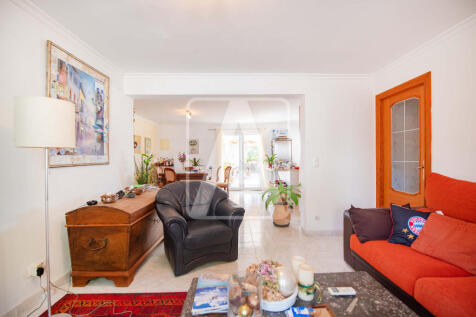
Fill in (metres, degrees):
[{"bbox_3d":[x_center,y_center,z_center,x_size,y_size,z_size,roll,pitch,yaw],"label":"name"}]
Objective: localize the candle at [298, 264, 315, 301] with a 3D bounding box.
[{"bbox_3d":[0.383,0.683,1.100,0.082,0.165,0.082,0,0,1],"label":"candle"}]

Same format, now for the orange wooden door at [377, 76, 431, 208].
[{"bbox_3d":[2.085,0.138,2.545,0.090,2.120,0.850,0,0,1],"label":"orange wooden door"}]

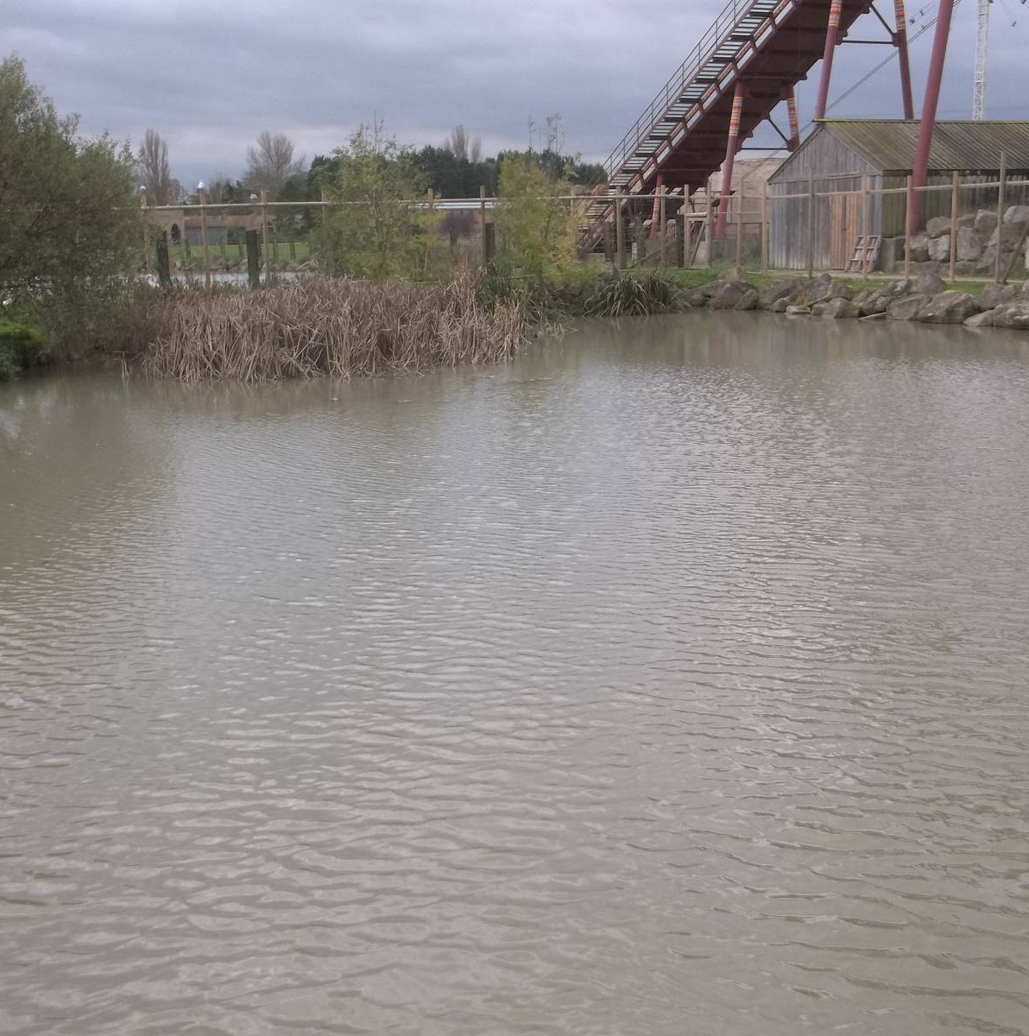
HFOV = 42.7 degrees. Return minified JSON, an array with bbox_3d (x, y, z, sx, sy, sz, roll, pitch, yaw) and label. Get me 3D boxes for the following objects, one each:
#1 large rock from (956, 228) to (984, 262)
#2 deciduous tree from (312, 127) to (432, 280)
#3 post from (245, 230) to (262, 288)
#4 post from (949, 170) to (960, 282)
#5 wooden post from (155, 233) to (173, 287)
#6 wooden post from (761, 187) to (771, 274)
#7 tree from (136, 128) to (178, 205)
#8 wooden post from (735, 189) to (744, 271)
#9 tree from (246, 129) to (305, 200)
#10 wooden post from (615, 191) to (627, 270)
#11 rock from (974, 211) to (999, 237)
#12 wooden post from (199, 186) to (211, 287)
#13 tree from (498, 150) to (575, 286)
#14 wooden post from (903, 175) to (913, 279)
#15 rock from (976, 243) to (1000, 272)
[{"bbox_3d":[11.586,-6.960,33.500,0.740,0.850,0.650,3,14,19],"label":"large rock"},{"bbox_3d":[-3.363,-7.195,30.115,2.700,3.602,2.500,-3,12,-6],"label":"deciduous tree"},{"bbox_3d":[-5.932,-5.857,29.856,0.260,1.345,0.220,-4,13,-10],"label":"post"},{"bbox_3d":[9.420,-6.232,28.159,0.105,2.344,0.105,2,13,18],"label":"post"},{"bbox_3d":[-9.589,-7.007,36.000,0.300,1.600,0.300,-5,13,-14],"label":"wooden post"},{"bbox_3d":[6.614,-7.541,34.563,0.125,2.215,0.125,1,13,11],"label":"wooden post"},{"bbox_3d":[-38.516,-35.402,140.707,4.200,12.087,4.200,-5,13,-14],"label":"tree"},{"bbox_3d":[6.121,-7.804,35.767,0.100,2.177,0.100,0,13,10],"label":"wooden post"},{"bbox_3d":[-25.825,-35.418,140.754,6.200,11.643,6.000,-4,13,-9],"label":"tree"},{"bbox_3d":[3.367,-9.064,41.500,0.200,2.400,0.200,-1,13,5],"label":"wooden post"},{"bbox_3d":[12.342,-7.705,34.500,0.720,0.700,0.650,3,14,19],"label":"rock"},{"bbox_3d":[-7.235,-6.505,30.752,0.130,2.319,0.130,-4,13,-12],"label":"wooden post"},{"bbox_3d":[0.494,-7.198,31.667,1.950,3.114,1.900,-1,12,1],"label":"tree"},{"bbox_3d":[8.893,-6.539,29.676,0.110,2.293,0.110,2,13,16],"label":"wooden post"},{"bbox_3d":[11.886,-6.531,33.000,0.650,0.720,0.600,3,14,19],"label":"rock"}]

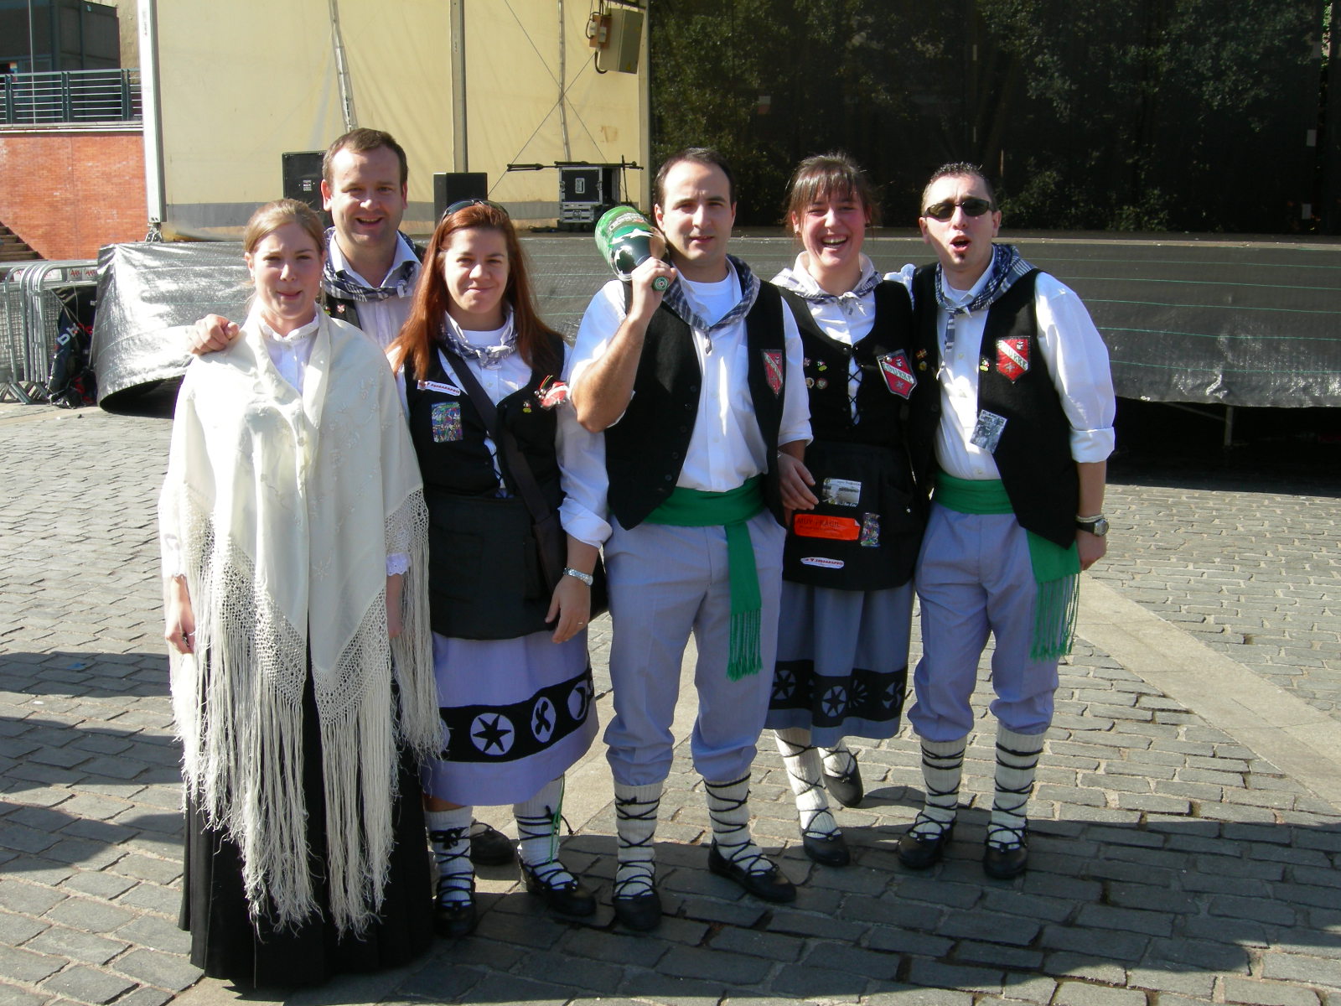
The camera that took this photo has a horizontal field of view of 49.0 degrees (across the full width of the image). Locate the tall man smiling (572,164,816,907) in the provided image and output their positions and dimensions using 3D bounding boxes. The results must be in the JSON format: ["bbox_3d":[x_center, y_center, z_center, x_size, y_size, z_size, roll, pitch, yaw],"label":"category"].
[{"bbox_3d":[0.044,0.076,3.360,0.550,1.720,0.420,-5,12,-23],"label":"tall man smiling"}]

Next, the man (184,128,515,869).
[{"bbox_3d":[-0.748,0.017,3.570,0.720,1.770,0.430,-3,11,-12],"label":"man"}]

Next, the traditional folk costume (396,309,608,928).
[{"bbox_3d":[-0.380,0.257,3.310,0.490,1.390,0.370,-2,11,-10],"label":"traditional folk costume"}]

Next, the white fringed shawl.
[{"bbox_3d":[-0.765,0.215,3.040,0.550,1.230,0.420,-3,11,-18],"label":"white fringed shawl"}]

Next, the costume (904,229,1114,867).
[{"bbox_3d":[0.804,0.141,3.580,0.550,1.500,0.370,4,12,23],"label":"costume"}]

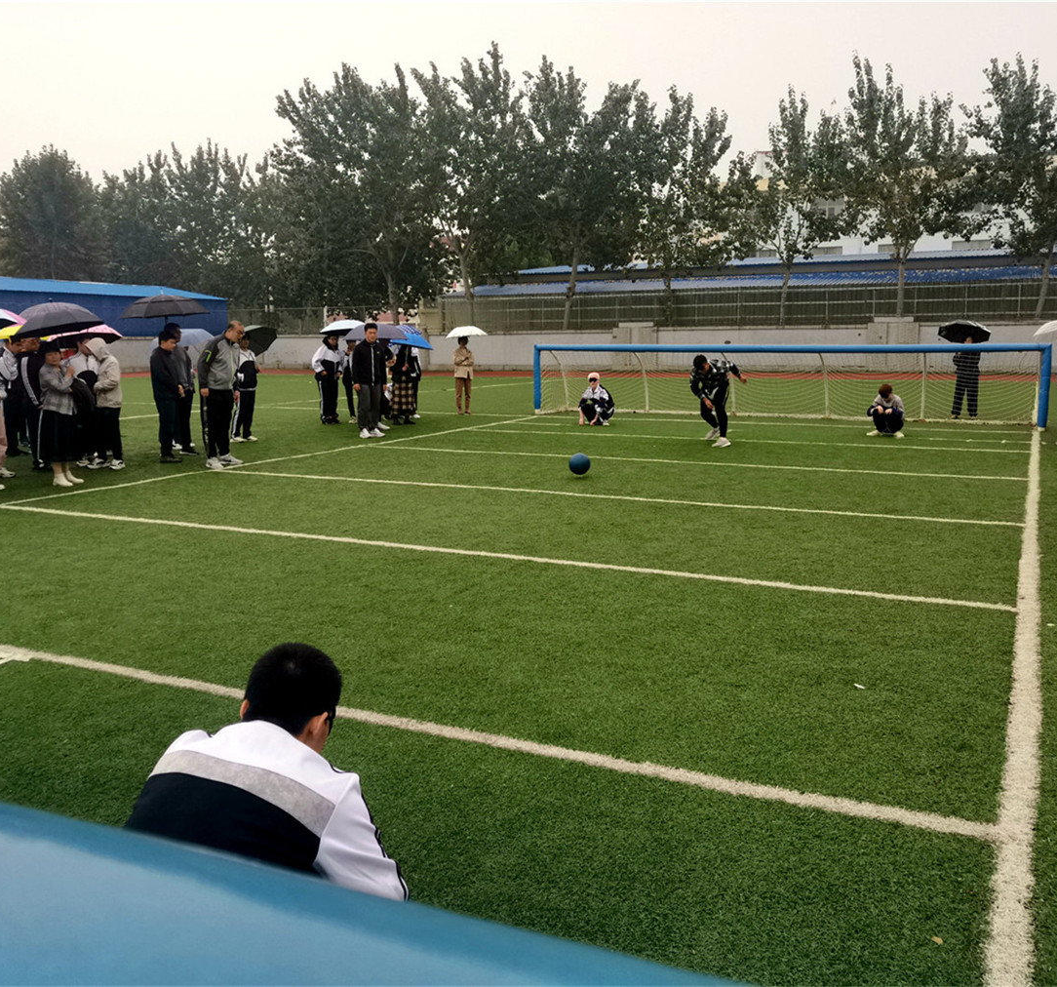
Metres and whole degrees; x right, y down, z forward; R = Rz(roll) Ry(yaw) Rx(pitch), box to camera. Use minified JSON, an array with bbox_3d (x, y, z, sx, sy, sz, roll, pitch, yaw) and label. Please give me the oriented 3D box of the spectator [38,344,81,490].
[{"bbox_3d":[-5.187,-0.884,11.314,0.420,1.560,0.480,6,11,34],"label":"spectator"}]

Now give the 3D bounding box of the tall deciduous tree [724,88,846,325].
[{"bbox_3d":[11.511,-12.548,45.797,4.900,10.321,4.700,4,10,26],"label":"tall deciduous tree"}]

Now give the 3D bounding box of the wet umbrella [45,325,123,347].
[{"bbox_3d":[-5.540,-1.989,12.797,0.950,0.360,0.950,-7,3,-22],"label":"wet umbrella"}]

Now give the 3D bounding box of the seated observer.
[{"bbox_3d":[-0.489,0.802,2.018,0.620,0.970,0.780,4,9,24],"label":"seated observer"}]

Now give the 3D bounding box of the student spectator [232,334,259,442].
[{"bbox_3d":[-4.402,-1.651,15.985,0.380,1.660,0.500,8,12,44],"label":"student spectator"}]

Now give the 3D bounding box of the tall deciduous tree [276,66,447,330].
[{"bbox_3d":[-8.079,-13.631,50.190,8.300,13.980,7.600,0,9,0],"label":"tall deciduous tree"}]

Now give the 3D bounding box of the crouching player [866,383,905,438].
[{"bbox_3d":[5.764,-1.389,16.500,0.600,0.830,0.580,3,9,22],"label":"crouching player"}]

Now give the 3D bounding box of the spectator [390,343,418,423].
[{"bbox_3d":[-2.358,-2.161,19.219,0.490,1.610,0.380,-6,10,-33],"label":"spectator"}]

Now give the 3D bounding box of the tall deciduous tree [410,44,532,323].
[{"bbox_3d":[-2.721,-15.198,51.250,6.300,13.850,5.980,-1,9,-3],"label":"tall deciduous tree"}]

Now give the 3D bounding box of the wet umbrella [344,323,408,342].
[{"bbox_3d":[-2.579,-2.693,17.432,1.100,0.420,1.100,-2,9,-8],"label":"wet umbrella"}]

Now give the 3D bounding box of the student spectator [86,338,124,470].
[{"bbox_3d":[-5.248,-1.108,12.662,0.440,1.590,0.480,-2,9,-10],"label":"student spectator"}]

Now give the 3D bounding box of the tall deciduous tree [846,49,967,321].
[{"bbox_3d":[16.060,-12.534,43.524,5.100,10.931,4.900,4,10,26],"label":"tall deciduous tree"}]

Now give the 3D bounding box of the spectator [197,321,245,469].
[{"bbox_3d":[-3.829,-1.237,12.829,0.450,1.780,0.560,6,10,34],"label":"spectator"}]

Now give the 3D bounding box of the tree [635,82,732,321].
[{"bbox_3d":[7.061,-12.980,46.834,4.490,10.570,4.270,1,9,8],"label":"tree"}]

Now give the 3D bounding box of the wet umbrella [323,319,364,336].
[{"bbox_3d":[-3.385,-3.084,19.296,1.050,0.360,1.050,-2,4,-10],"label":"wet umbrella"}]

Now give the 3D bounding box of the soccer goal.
[{"bbox_3d":[4.644,-2.133,19.605,9.516,1.440,1.300,4,10,26],"label":"soccer goal"}]

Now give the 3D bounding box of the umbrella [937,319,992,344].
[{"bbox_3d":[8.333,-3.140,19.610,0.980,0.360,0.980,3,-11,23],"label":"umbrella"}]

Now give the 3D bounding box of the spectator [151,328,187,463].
[{"bbox_3d":[-4.679,-1.268,13.360,0.380,1.690,0.500,2,9,18],"label":"spectator"}]

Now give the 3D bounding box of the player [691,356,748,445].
[{"bbox_3d":[2.851,-1.428,15.340,0.720,1.340,0.900,4,10,28],"label":"player"}]

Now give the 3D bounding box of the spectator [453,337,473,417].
[{"bbox_3d":[-1.346,-2.410,20.956,0.450,1.620,0.350,-1,9,-5],"label":"spectator"}]

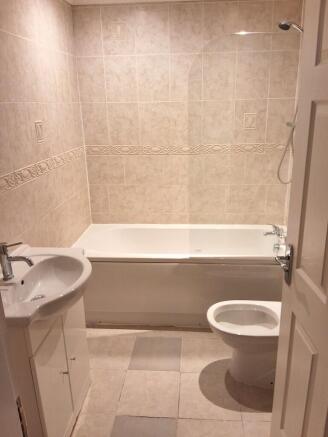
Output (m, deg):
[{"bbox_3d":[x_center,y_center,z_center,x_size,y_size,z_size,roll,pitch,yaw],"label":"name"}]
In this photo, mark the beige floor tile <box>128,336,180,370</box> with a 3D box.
[{"bbox_3d":[-0.049,0.900,2.353,0.327,0.012,0.343,0,17,4],"label":"beige floor tile"}]

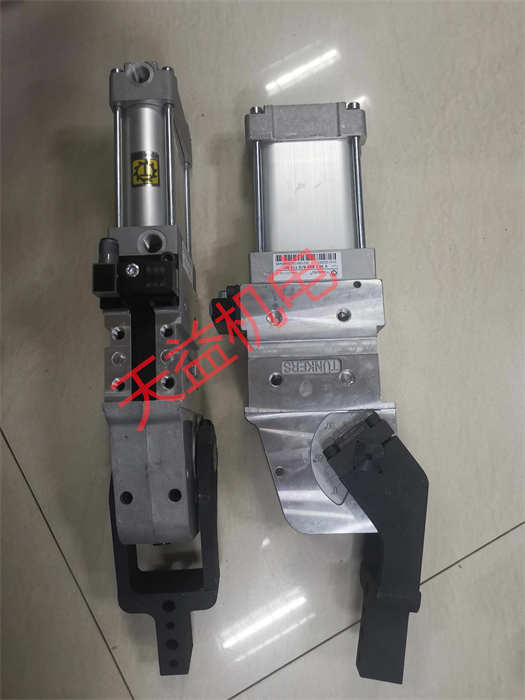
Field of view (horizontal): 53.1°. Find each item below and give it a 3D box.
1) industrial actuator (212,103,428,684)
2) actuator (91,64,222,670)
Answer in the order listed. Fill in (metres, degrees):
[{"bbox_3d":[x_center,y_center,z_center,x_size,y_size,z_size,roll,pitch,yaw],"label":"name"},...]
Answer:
[{"bbox_3d":[0.044,0.024,0.476,0.172,0.085,0.504,-2,82,0],"label":"industrial actuator"},{"bbox_3d":[-0.086,0.019,0.436,0.085,0.172,0.504,-3,80,0],"label":"actuator"}]

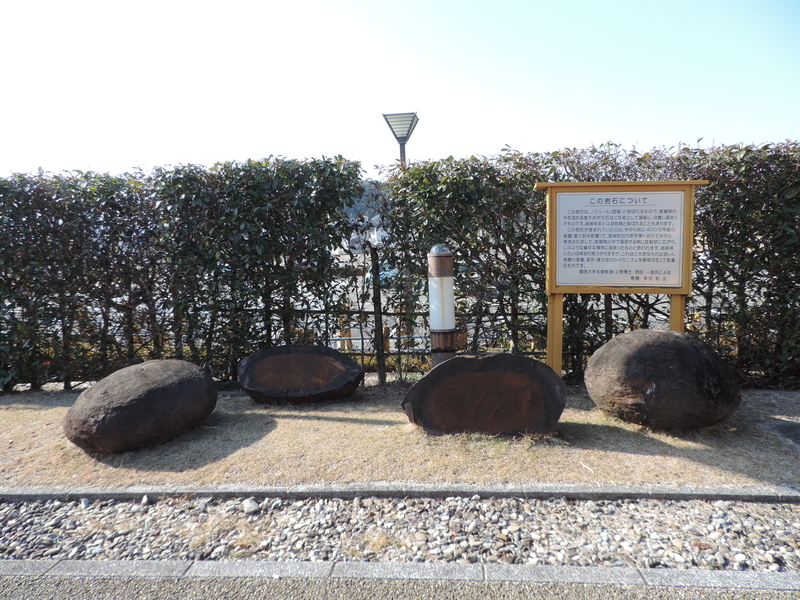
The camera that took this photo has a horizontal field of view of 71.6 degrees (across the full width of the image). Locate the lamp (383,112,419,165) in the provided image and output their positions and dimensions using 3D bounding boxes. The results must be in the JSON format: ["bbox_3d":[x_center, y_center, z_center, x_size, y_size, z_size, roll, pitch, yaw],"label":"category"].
[{"bbox_3d":[0.070,-0.992,8.845,0.520,3.680,0.520,-1,6,7],"label":"lamp"}]

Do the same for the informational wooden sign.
[{"bbox_3d":[1.922,-0.129,4.879,1.400,1.750,0.220,-1,6,7],"label":"informational wooden sign"}]

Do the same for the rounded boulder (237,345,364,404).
[{"bbox_3d":[-0.868,0.633,4.866,1.030,0.470,0.520,-2,6,3],"label":"rounded boulder"}]

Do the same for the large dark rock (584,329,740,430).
[{"bbox_3d":[1.781,0.559,3.842,0.760,0.660,1.020,-7,8,-40],"label":"large dark rock"}]

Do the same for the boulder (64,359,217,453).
[{"bbox_3d":[-1.750,0.732,3.848,0.720,0.560,1.030,2,7,35],"label":"boulder"}]

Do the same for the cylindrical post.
[{"bbox_3d":[0.376,0.159,4.902,0.220,1.280,0.220,-1,6,6],"label":"cylindrical post"}]

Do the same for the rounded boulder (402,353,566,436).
[{"bbox_3d":[0.607,0.624,4.006,1.110,0.560,0.440,-2,6,4],"label":"rounded boulder"}]

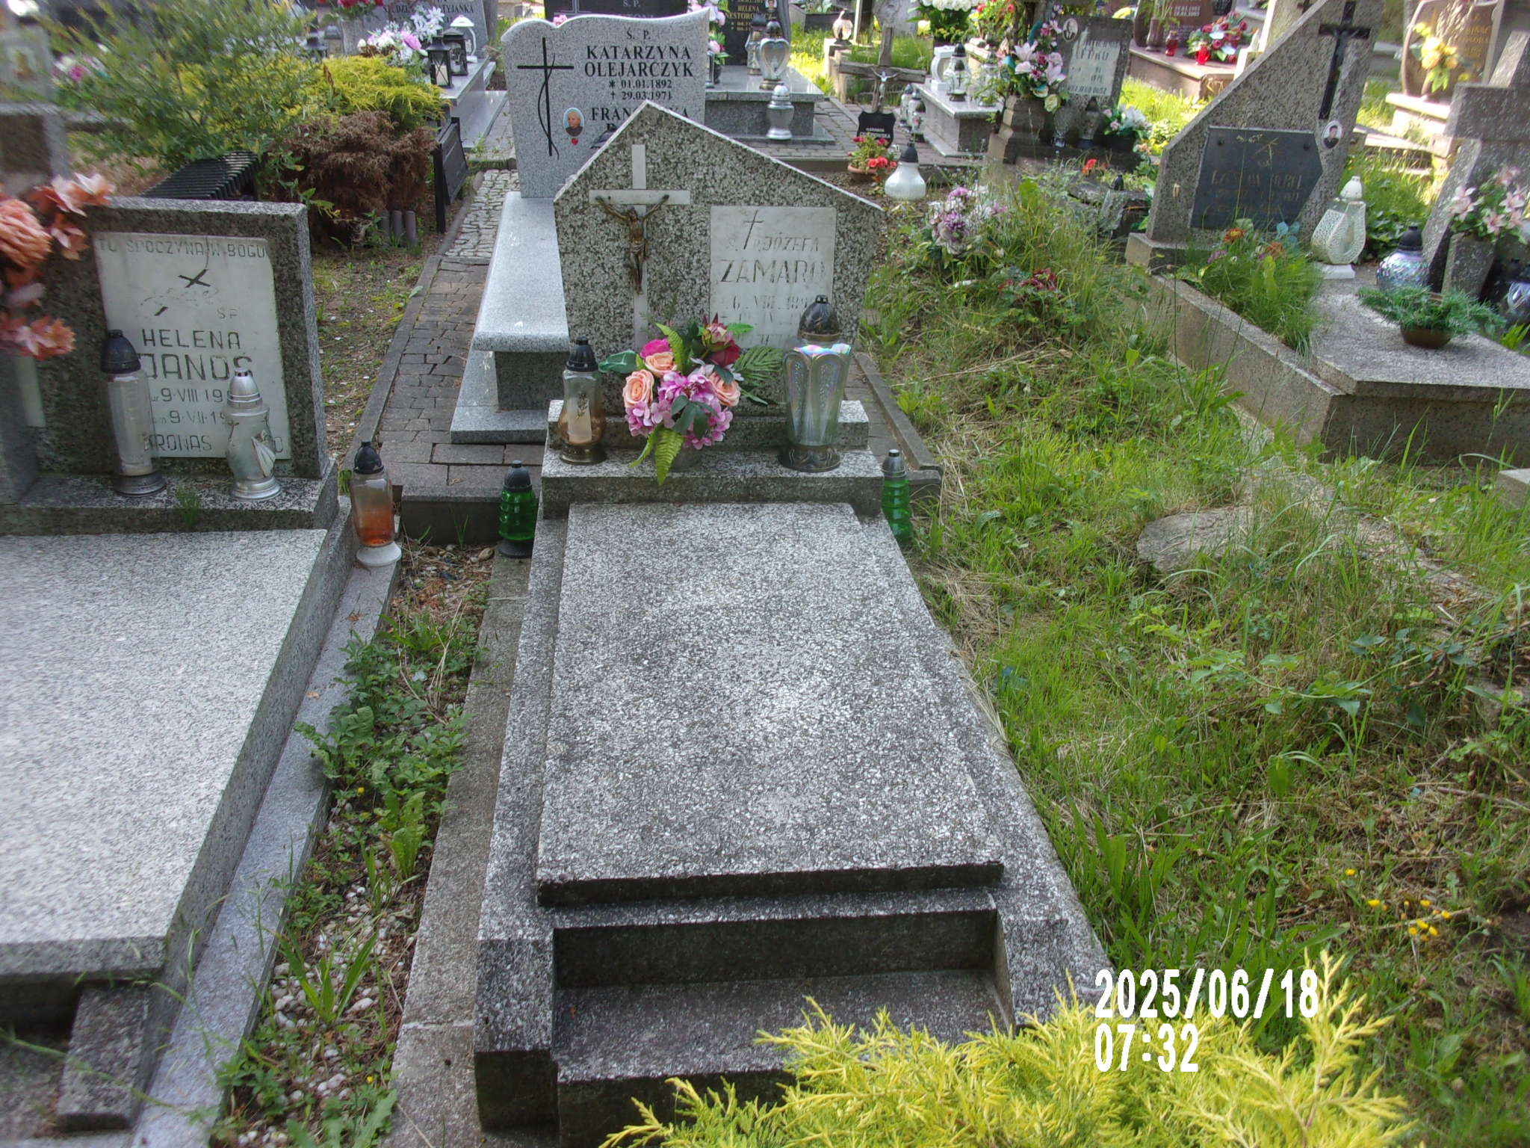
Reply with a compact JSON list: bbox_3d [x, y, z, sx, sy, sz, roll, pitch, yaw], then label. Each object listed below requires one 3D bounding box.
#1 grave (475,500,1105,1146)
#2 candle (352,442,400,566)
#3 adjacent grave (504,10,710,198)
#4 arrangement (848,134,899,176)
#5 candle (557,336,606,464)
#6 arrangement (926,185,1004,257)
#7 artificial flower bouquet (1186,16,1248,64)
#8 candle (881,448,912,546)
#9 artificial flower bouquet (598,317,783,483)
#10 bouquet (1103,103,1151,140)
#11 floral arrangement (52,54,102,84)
[{"bbox_3d":[-0.042,0.276,2.214,0.800,0.280,1.520,-1,26,-6],"label":"grave"},{"bbox_3d":[-0.922,-0.168,2.915,0.105,0.285,0.105,-1,26,-6],"label":"candle"},{"bbox_3d":[-0.646,-1.924,5.081,0.800,0.760,0.110,-1,26,-6],"label":"adjacent grave"},{"bbox_3d":[0.633,-2.430,7.200,0.280,0.270,0.260,-1,26,-6],"label":"arrangement"},{"bbox_3d":[-0.410,-0.390,2.779,0.105,0.280,0.105,-1,26,-6],"label":"candle"},{"bbox_3d":[0.865,-1.522,5.350,0.340,0.320,0.300,-1,26,-6],"label":"arrangement"},{"bbox_3d":[3.537,-4.183,9.700,0.480,0.370,0.350,-1,26,-6],"label":"artificial flower bouquet"},{"bbox_3d":[0.351,-0.190,3.182,0.075,0.250,0.075,-1,26,-6],"label":"candle"},{"bbox_3d":[-0.164,-0.399,2.754,0.420,0.340,0.270,-1,26,-6],"label":"artificial flower bouquet"},{"bbox_3d":[2.133,-2.669,7.300,0.280,0.220,0.240,-1,26,-6],"label":"bouquet"},{"bbox_3d":[-4.669,-3.428,8.400,0.340,0.220,0.260,-1,26,-6],"label":"floral arrangement"}]

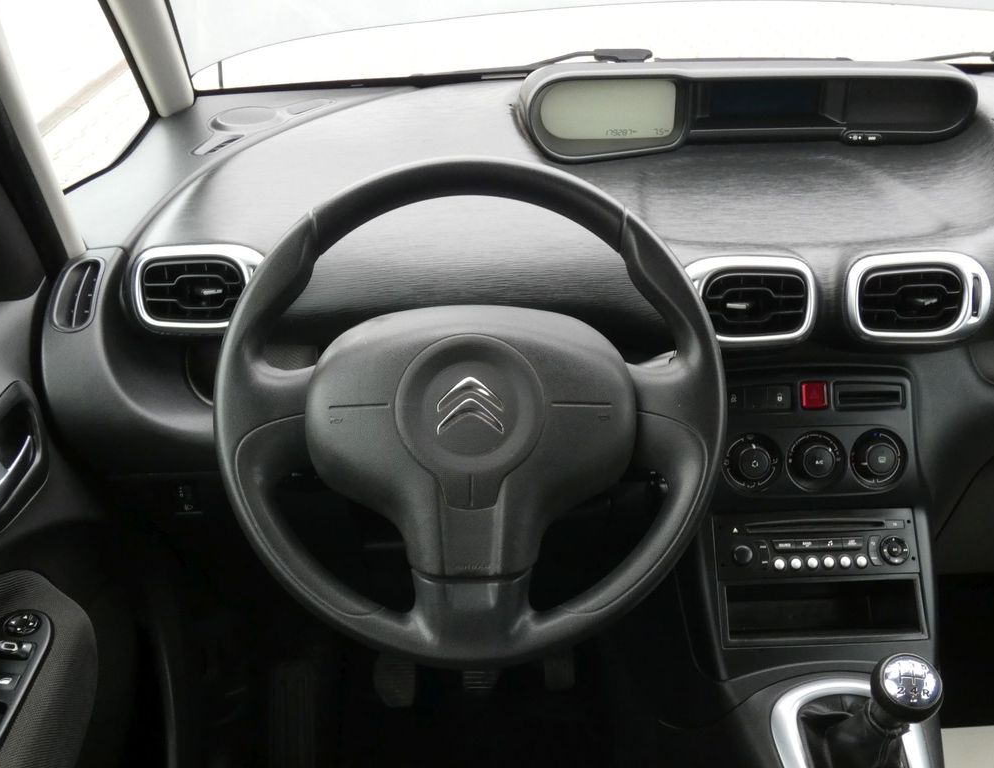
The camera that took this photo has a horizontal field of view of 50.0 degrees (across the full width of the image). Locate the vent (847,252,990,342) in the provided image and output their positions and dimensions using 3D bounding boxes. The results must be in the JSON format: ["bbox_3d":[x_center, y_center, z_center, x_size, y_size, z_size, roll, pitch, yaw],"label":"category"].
[{"bbox_3d":[0.403,-0.084,1.020,0.126,0.082,0.045,-4,8,-8],"label":"vent"}]

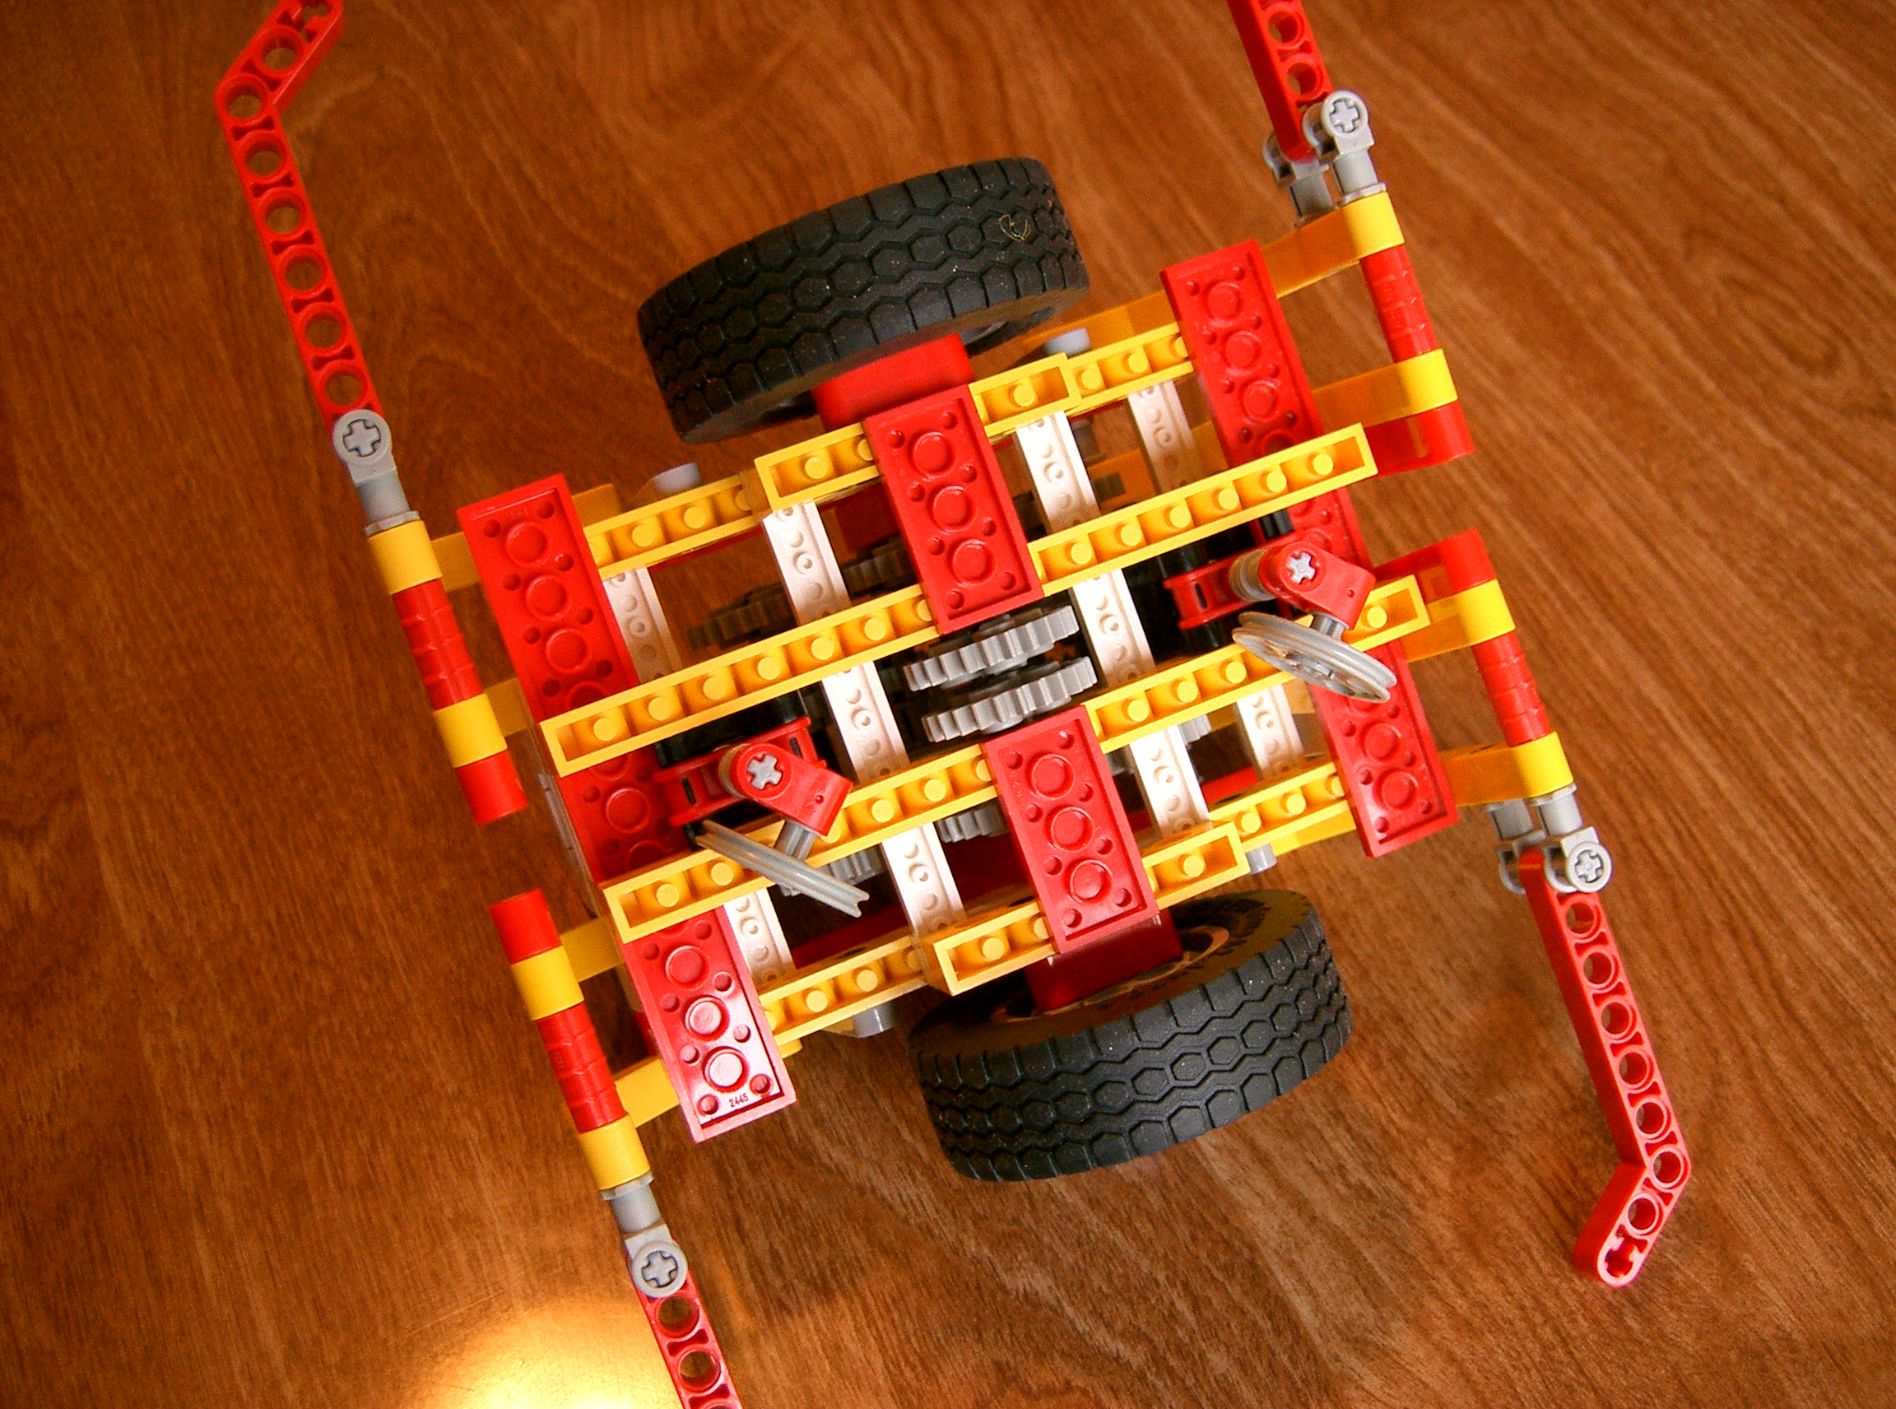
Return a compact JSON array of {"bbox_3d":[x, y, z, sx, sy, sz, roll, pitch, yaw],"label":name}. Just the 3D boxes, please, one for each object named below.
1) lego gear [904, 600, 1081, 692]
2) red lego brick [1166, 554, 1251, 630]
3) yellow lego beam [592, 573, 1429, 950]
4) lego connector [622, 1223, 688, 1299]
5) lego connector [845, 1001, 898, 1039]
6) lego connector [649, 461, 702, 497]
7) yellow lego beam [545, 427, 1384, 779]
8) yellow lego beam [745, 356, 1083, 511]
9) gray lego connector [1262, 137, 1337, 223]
[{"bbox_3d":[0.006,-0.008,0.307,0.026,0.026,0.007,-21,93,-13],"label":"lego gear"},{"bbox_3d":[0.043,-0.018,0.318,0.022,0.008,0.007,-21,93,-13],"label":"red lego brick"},{"bbox_3d":[0.012,0.007,0.308,0.128,0.010,0.008,-21,93,-13],"label":"yellow lego beam"},{"bbox_3d":[-0.039,0.074,0.285,0.008,0.008,0.009,-21,93,-13],"label":"lego connector"},{"bbox_3d":[-0.012,0.046,0.317,0.007,0.007,0.007,-21,93,-13],"label":"lego connector"},{"bbox_3d":[-0.040,-0.032,0.313,0.007,0.007,0.004,-21,93,-13],"label":"lego connector"},{"bbox_3d":[0.003,-0.016,0.308,0.128,0.011,0.008,-21,93,-13],"label":"yellow lego beam"},{"bbox_3d":[-0.005,-0.038,0.307,0.048,0.011,0.008,-21,93,-13],"label":"yellow lego beam"},{"bbox_3d":[0.054,-0.080,0.325,0.007,0.008,0.015,-21,93,-13],"label":"gray lego connector"}]

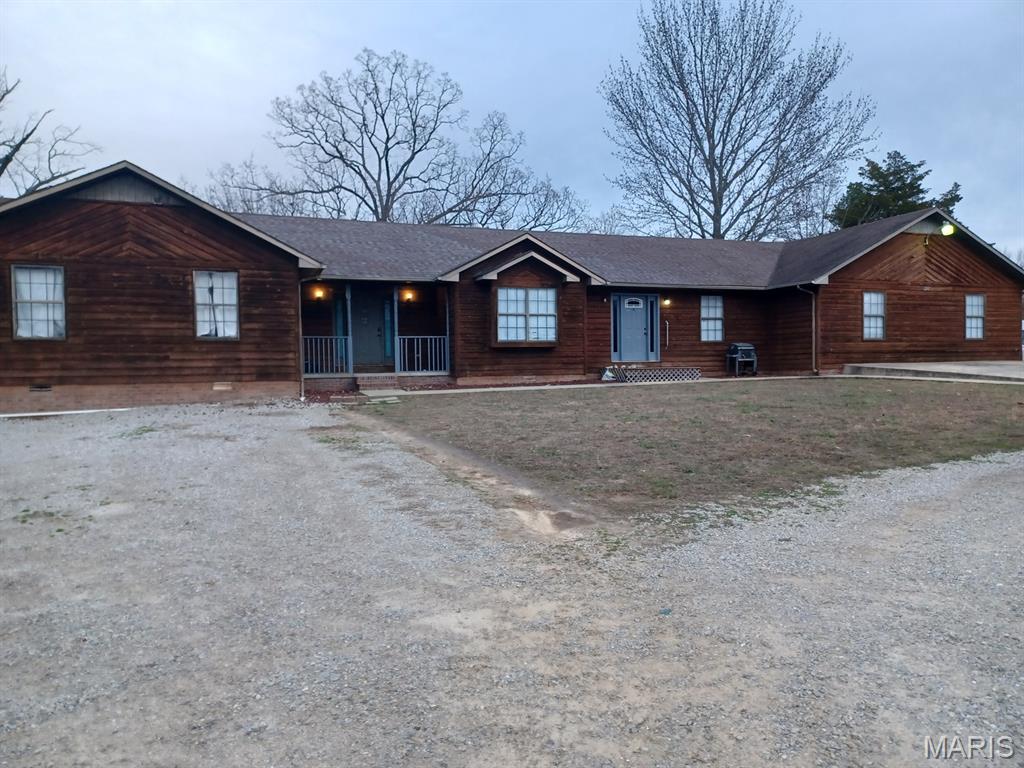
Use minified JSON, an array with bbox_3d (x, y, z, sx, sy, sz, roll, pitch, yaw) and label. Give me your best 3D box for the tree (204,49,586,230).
[{"bbox_3d":[-6.200,-9.000,38.500,19.000,16.500,16.500,0,3,0],"label":"tree"}]

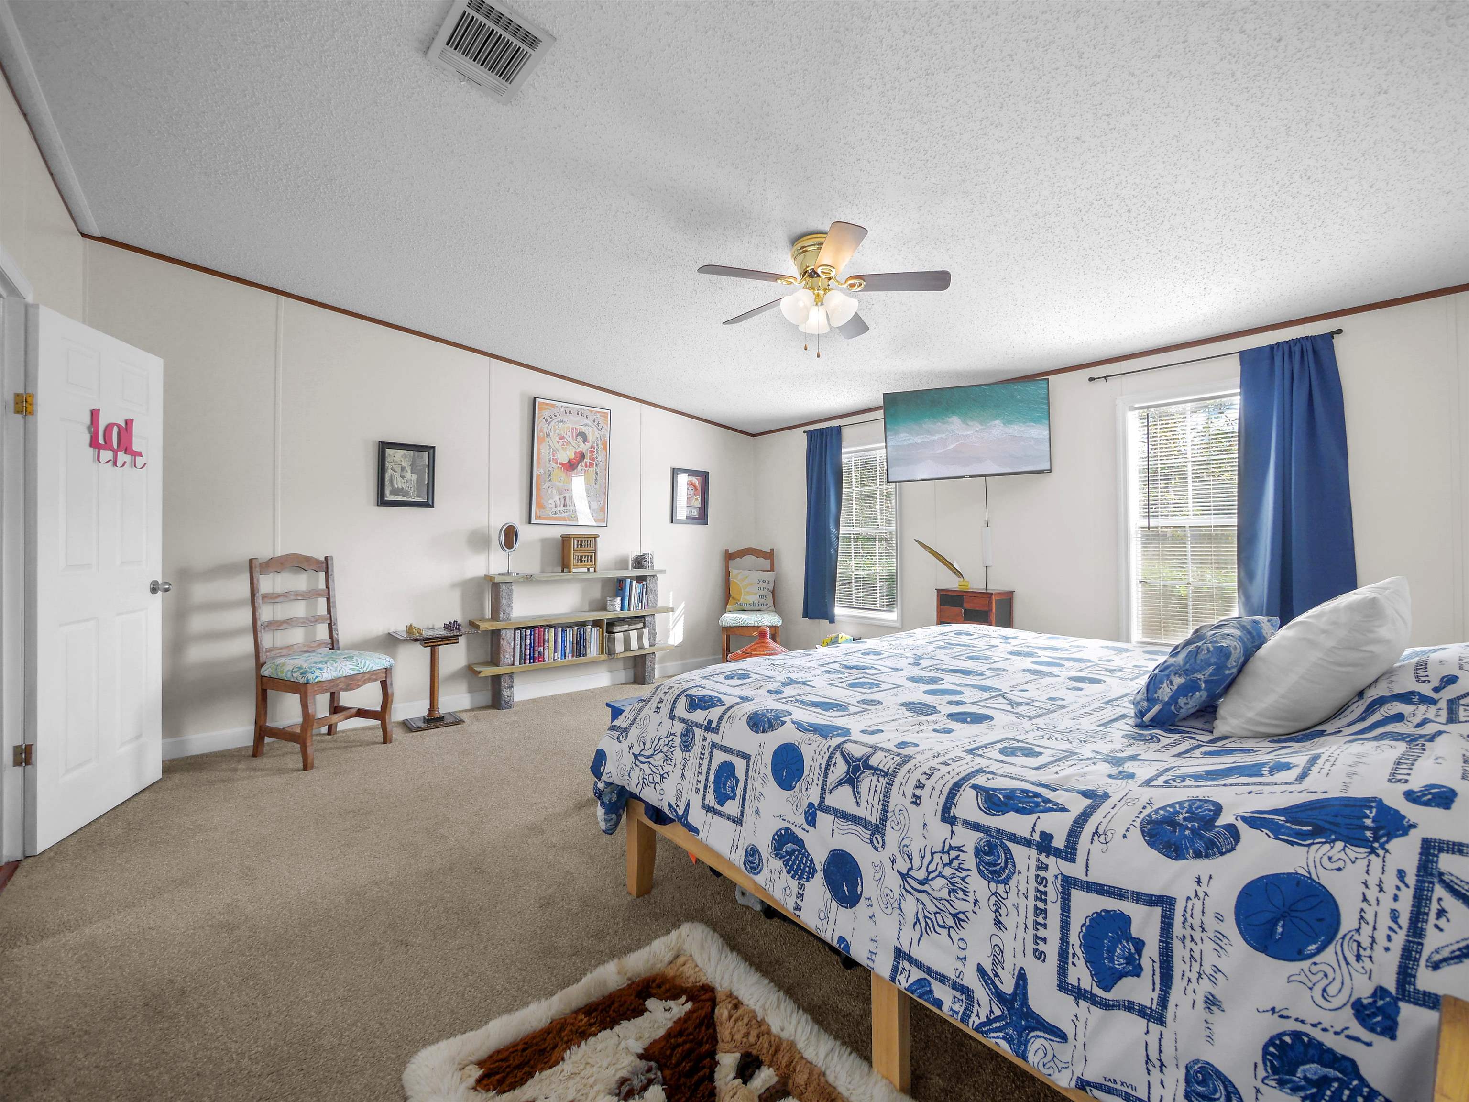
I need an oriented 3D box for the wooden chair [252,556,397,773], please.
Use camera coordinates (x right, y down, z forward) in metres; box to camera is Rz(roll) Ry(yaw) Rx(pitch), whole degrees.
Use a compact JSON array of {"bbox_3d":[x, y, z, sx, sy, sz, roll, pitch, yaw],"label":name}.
[{"bbox_3d":[-2.264,0.556,3.266,0.490,1.080,0.480,0,0,23],"label":"wooden chair"}]

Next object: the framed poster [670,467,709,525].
[{"bbox_3d":[-0.400,-0.488,5.399,0.410,0.490,0.030,0,0,-42],"label":"framed poster"}]

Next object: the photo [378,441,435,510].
[{"bbox_3d":[-2.127,-0.488,3.865,0.328,0.411,0.025,0,0,-42],"label":"photo"}]

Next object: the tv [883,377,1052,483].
[{"bbox_3d":[1.540,-0.787,3.965,1.040,0.605,0.060,-3,2,9],"label":"tv"}]

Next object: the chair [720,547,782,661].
[{"bbox_3d":[0.156,0.540,5.379,0.500,1.100,0.500,0,0,2],"label":"chair"}]

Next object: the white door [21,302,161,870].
[{"bbox_3d":[-2.657,0.085,2.505,0.037,2.010,0.750,0,0,-19],"label":"white door"}]

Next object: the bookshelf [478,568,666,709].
[{"bbox_3d":[-1.168,0.629,4.568,1.580,0.940,0.190,0,0,-42],"label":"bookshelf"}]

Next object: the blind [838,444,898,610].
[{"bbox_3d":[1.057,-0.170,5.031,0.050,1.340,0.720,0,0,-42],"label":"blind"}]

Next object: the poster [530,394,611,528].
[{"bbox_3d":[-1.263,-0.673,4.633,0.648,0.945,0.025,0,0,-42],"label":"poster"}]

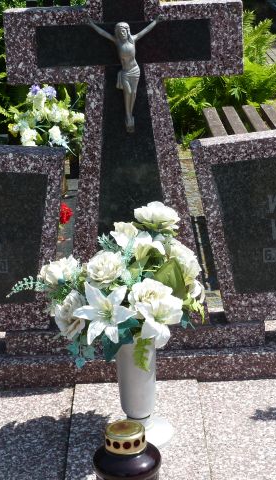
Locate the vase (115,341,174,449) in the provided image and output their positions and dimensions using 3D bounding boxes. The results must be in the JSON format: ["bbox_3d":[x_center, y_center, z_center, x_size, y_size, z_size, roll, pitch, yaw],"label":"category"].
[{"bbox_3d":[-0.003,0.350,2.511,0.180,0.280,0.180,-3,18,0],"label":"vase"}]

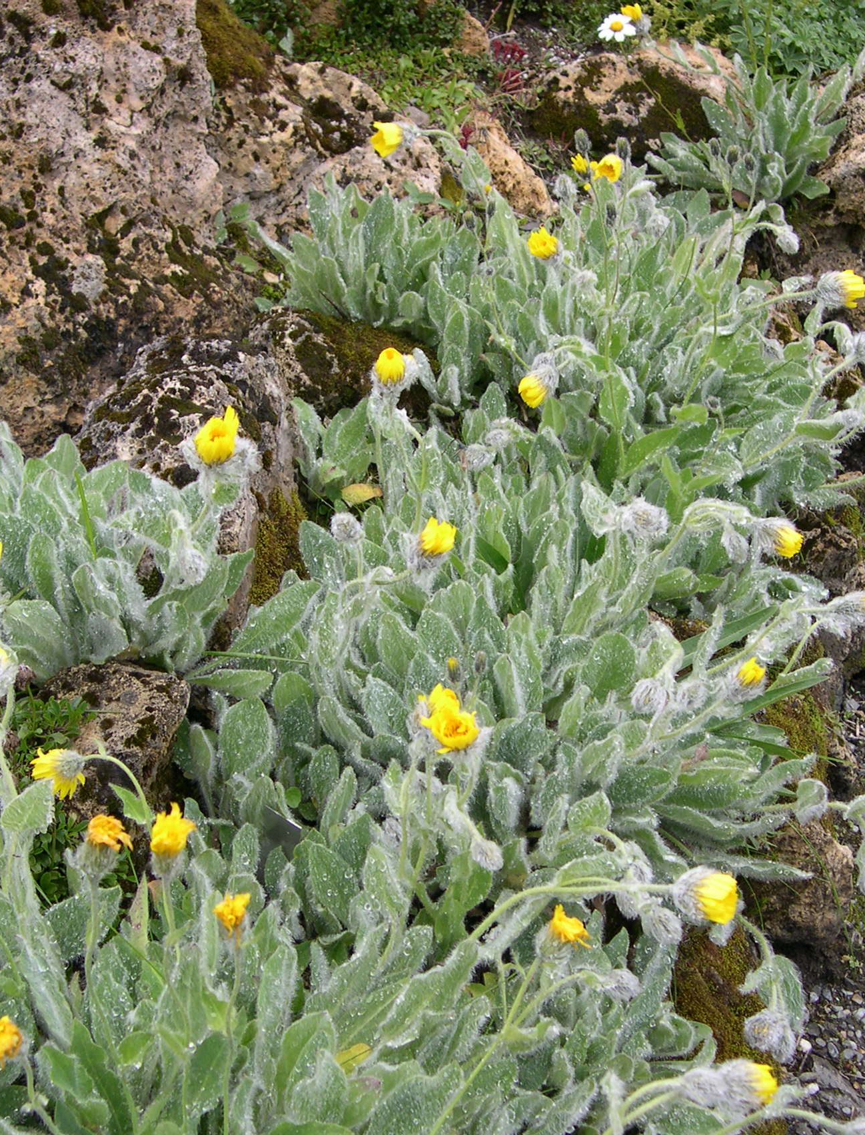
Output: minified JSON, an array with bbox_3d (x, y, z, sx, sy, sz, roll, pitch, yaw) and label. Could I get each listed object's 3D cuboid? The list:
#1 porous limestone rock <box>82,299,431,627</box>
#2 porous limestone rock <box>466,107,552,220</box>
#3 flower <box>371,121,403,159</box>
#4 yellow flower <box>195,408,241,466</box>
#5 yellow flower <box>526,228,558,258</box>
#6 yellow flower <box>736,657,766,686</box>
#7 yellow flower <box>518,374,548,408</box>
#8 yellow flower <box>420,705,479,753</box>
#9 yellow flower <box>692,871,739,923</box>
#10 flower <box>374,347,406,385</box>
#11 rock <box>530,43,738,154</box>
[{"bbox_3d":[-0.153,-0.086,1.420,0.280,0.180,0.190,0,43,0],"label":"porous limestone rock"},{"bbox_3d":[0.079,-0.413,1.700,0.088,0.080,0.100,0,42,0],"label":"porous limestone rock"},{"bbox_3d":[-0.042,-0.394,1.530,0.026,0.032,0.031,-13,45,-17],"label":"flower"},{"bbox_3d":[-0.162,-0.098,1.250,0.035,0.030,0.036,0,66,0],"label":"yellow flower"},{"bbox_3d":[0.100,-0.296,1.520,0.029,0.022,0.026,-17,72,14],"label":"yellow flower"},{"bbox_3d":[0.230,0.075,1.200,0.020,0.022,0.024,-22,23,44],"label":"yellow flower"},{"bbox_3d":[0.080,-0.139,1.300,0.023,0.023,0.022,25,52,24],"label":"yellow flower"},{"bbox_3d":[0.012,0.101,1.050,0.036,0.026,0.034,0,43,0],"label":"yellow flower"},{"bbox_3d":[0.181,0.210,1.060,0.030,0.033,0.033,8,43,8],"label":"yellow flower"},{"bbox_3d":[-0.033,-0.155,1.280,0.025,0.025,0.025,0,43,0],"label":"flower"},{"bbox_3d":[0.221,-0.517,1.840,0.225,0.100,0.140,0,42,0],"label":"rock"}]

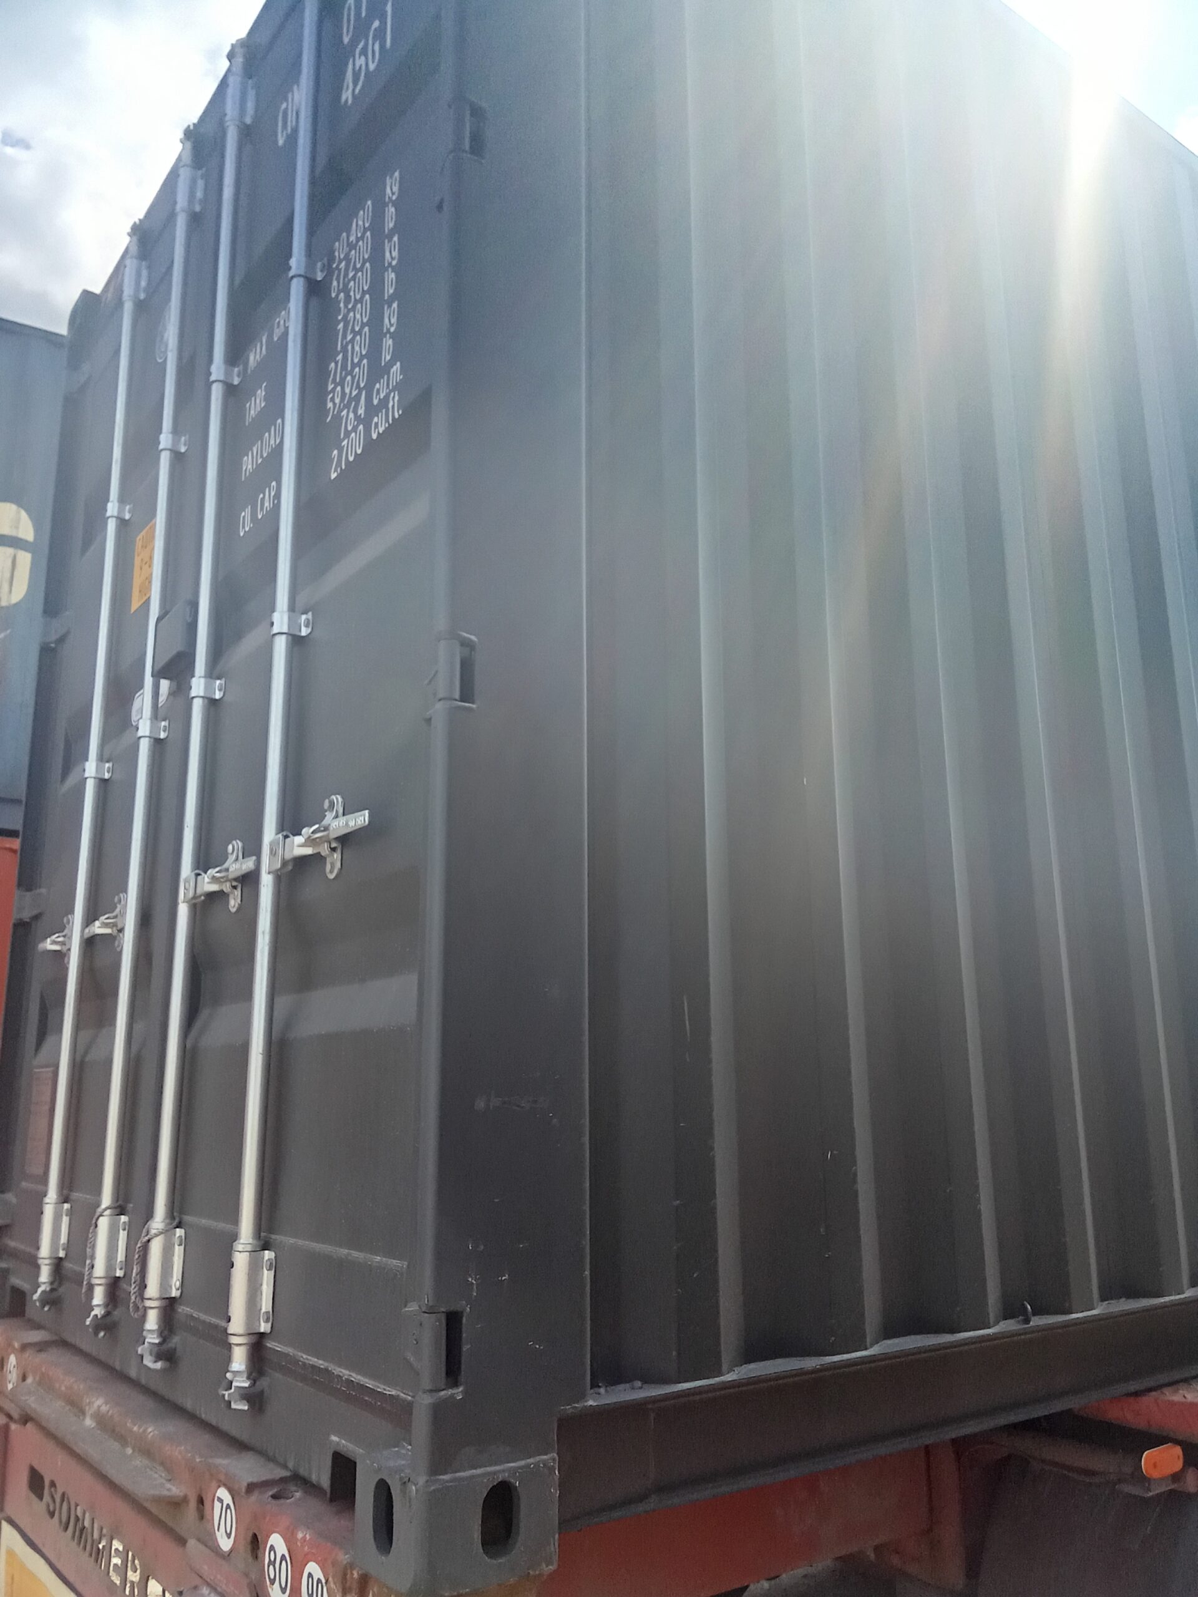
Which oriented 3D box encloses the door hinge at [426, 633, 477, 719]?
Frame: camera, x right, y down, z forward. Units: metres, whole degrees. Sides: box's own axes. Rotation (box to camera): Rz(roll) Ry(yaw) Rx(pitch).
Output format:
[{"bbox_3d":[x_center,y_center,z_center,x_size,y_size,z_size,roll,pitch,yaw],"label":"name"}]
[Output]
[{"bbox_3d":[-0.223,-0.156,1.756,0.053,0.092,0.142,9,-16,-35],"label":"door hinge"}]

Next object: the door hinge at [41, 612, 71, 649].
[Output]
[{"bbox_3d":[-1.578,-0.505,3.736,0.055,0.090,0.144,9,-16,-35],"label":"door hinge"}]

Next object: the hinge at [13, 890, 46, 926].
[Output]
[{"bbox_3d":[-1.572,0.291,3.552,0.055,0.090,0.142,9,-16,-35],"label":"hinge"}]

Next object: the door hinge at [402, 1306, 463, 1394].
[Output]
[{"bbox_3d":[-0.219,0.663,1.568,0.053,0.092,0.142,9,-16,-35],"label":"door hinge"}]

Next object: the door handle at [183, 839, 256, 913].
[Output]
[{"bbox_3d":[-0.689,0.144,2.343,0.060,0.134,0.400,9,-16,-35],"label":"door handle"}]

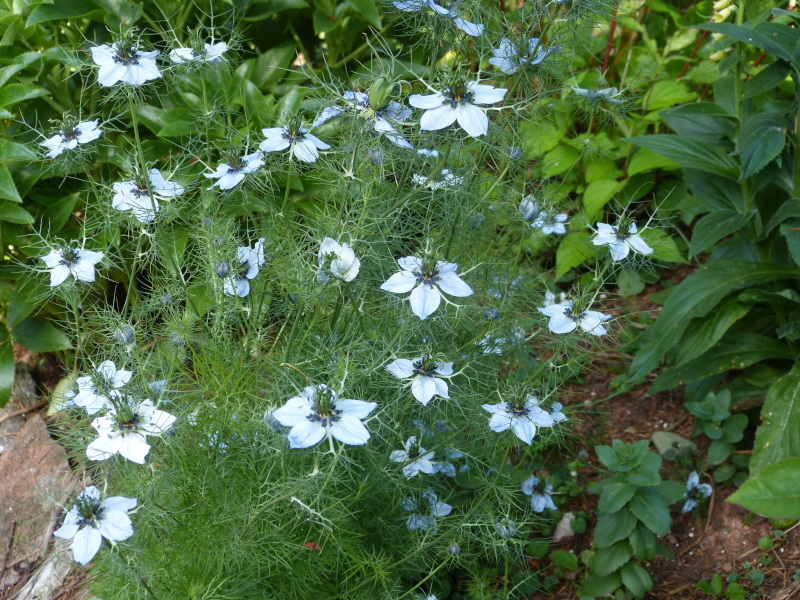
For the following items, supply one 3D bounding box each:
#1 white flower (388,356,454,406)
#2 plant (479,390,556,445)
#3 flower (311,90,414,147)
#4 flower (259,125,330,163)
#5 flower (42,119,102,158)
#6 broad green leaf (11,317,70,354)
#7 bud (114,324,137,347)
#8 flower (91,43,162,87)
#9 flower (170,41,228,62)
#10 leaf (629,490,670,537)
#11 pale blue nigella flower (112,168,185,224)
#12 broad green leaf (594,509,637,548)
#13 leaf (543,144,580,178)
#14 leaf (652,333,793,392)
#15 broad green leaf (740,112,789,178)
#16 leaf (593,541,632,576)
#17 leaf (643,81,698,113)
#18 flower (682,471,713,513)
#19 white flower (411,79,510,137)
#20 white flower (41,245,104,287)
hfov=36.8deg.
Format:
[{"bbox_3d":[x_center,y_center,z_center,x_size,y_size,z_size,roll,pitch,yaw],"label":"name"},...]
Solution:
[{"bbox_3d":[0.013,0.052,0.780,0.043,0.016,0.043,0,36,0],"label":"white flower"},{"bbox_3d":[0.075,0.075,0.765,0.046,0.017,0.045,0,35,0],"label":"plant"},{"bbox_3d":[-0.020,-0.098,0.655,0.054,0.022,0.050,5,37,-3],"label":"flower"},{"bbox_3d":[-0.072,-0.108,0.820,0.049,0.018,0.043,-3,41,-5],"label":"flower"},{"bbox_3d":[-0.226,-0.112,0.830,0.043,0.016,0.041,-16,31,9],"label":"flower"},{"bbox_3d":[-0.283,0.027,0.950,0.050,0.012,0.034,14,37,10],"label":"broad green leaf"},{"bbox_3d":[-0.181,0.023,0.790,0.015,0.015,0.015,-7,33,4],"label":"bud"},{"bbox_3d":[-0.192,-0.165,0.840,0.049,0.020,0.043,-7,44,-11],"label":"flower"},{"bbox_3d":[-0.151,-0.186,0.900,0.045,0.016,0.045,0,16,0],"label":"flower"},{"bbox_3d":[0.212,0.180,1.020,0.029,0.012,0.045,-25,58,-42],"label":"leaf"},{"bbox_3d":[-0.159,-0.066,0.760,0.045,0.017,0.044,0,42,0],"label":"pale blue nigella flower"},{"bbox_3d":[0.188,0.200,1.050,0.040,0.009,0.026,-34,63,-11],"label":"broad green leaf"},{"bbox_3d":[0.195,-0.167,1.450,0.051,0.015,0.039,-40,70,-11],"label":"leaf"},{"bbox_3d":[0.268,0.052,1.000,0.125,0.030,0.045,-14,34,-5],"label":"leaf"},{"bbox_3d":[0.278,-0.118,0.920,0.036,0.022,0.060,29,69,20],"label":"broad green leaf"},{"bbox_3d":[0.191,0.232,1.080,0.040,0.009,0.025,-34,62,-12],"label":"leaf"},{"bbox_3d":[0.275,-0.207,1.220,0.055,0.018,0.042,3,39,8],"label":"leaf"},{"bbox_3d":[0.223,0.143,0.900,0.027,0.016,0.032,-7,52,9],"label":"flower"},{"bbox_3d":[0.031,-0.101,0.640,0.051,0.021,0.047,0,42,0],"label":"white flower"},{"bbox_3d":[-0.237,-0.025,0.870,0.045,0.019,0.045,0,37,0],"label":"white flower"}]

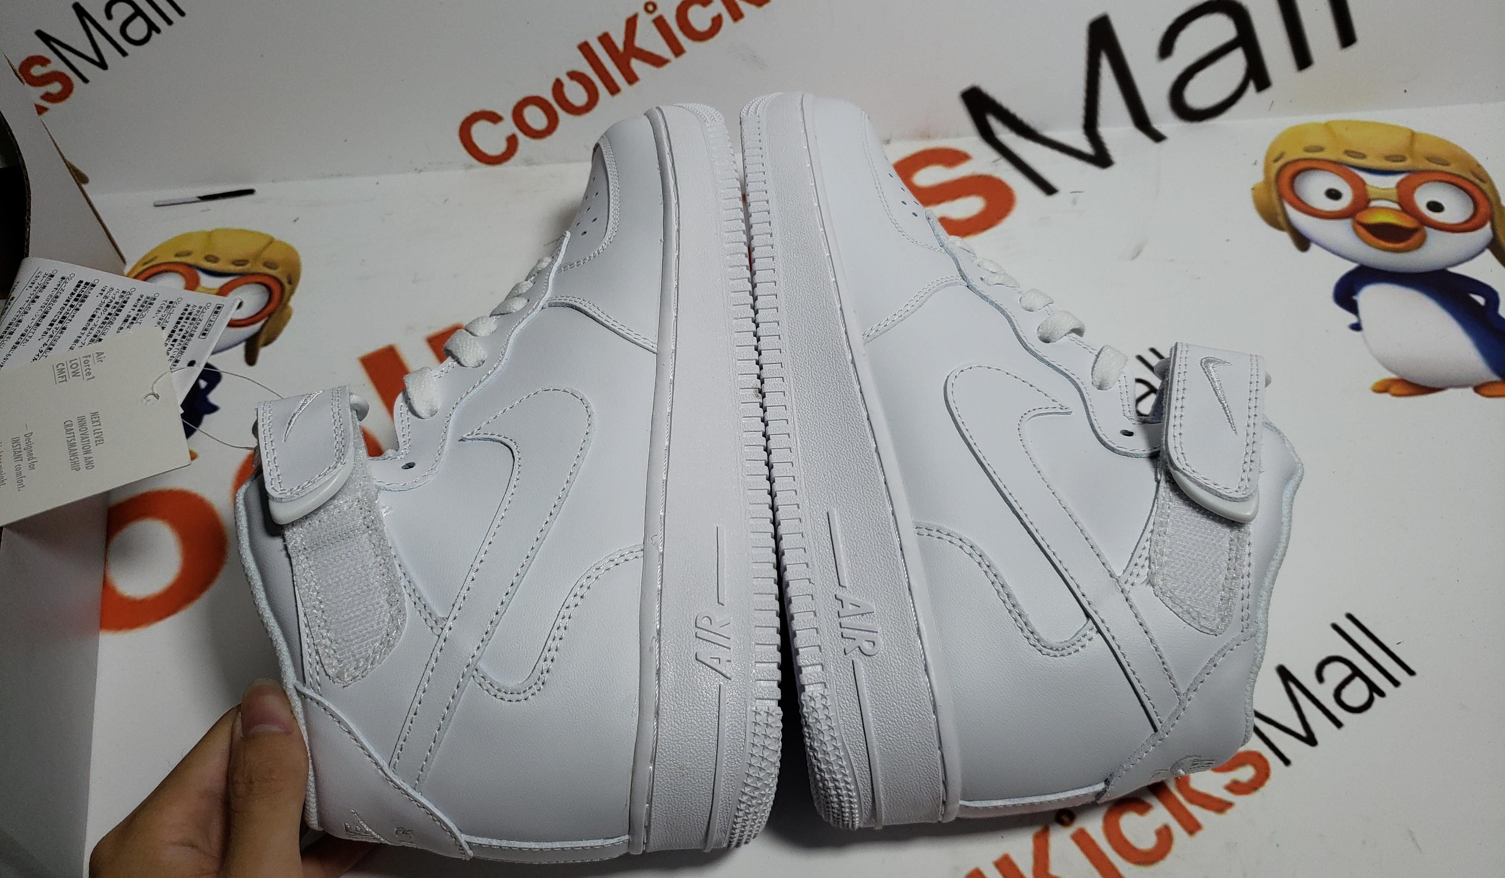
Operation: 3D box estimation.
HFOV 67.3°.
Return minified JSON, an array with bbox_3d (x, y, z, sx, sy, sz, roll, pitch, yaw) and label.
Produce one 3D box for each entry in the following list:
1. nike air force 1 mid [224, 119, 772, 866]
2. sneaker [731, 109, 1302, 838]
[{"bbox_3d":[-0.081,-0.003,0.398,0.164,0.108,0.298,-3,56,-3],"label":"nike air force 1 mid"},{"bbox_3d":[0.086,-0.019,0.405,0.164,0.108,0.298,-6,56,0],"label":"sneaker"}]

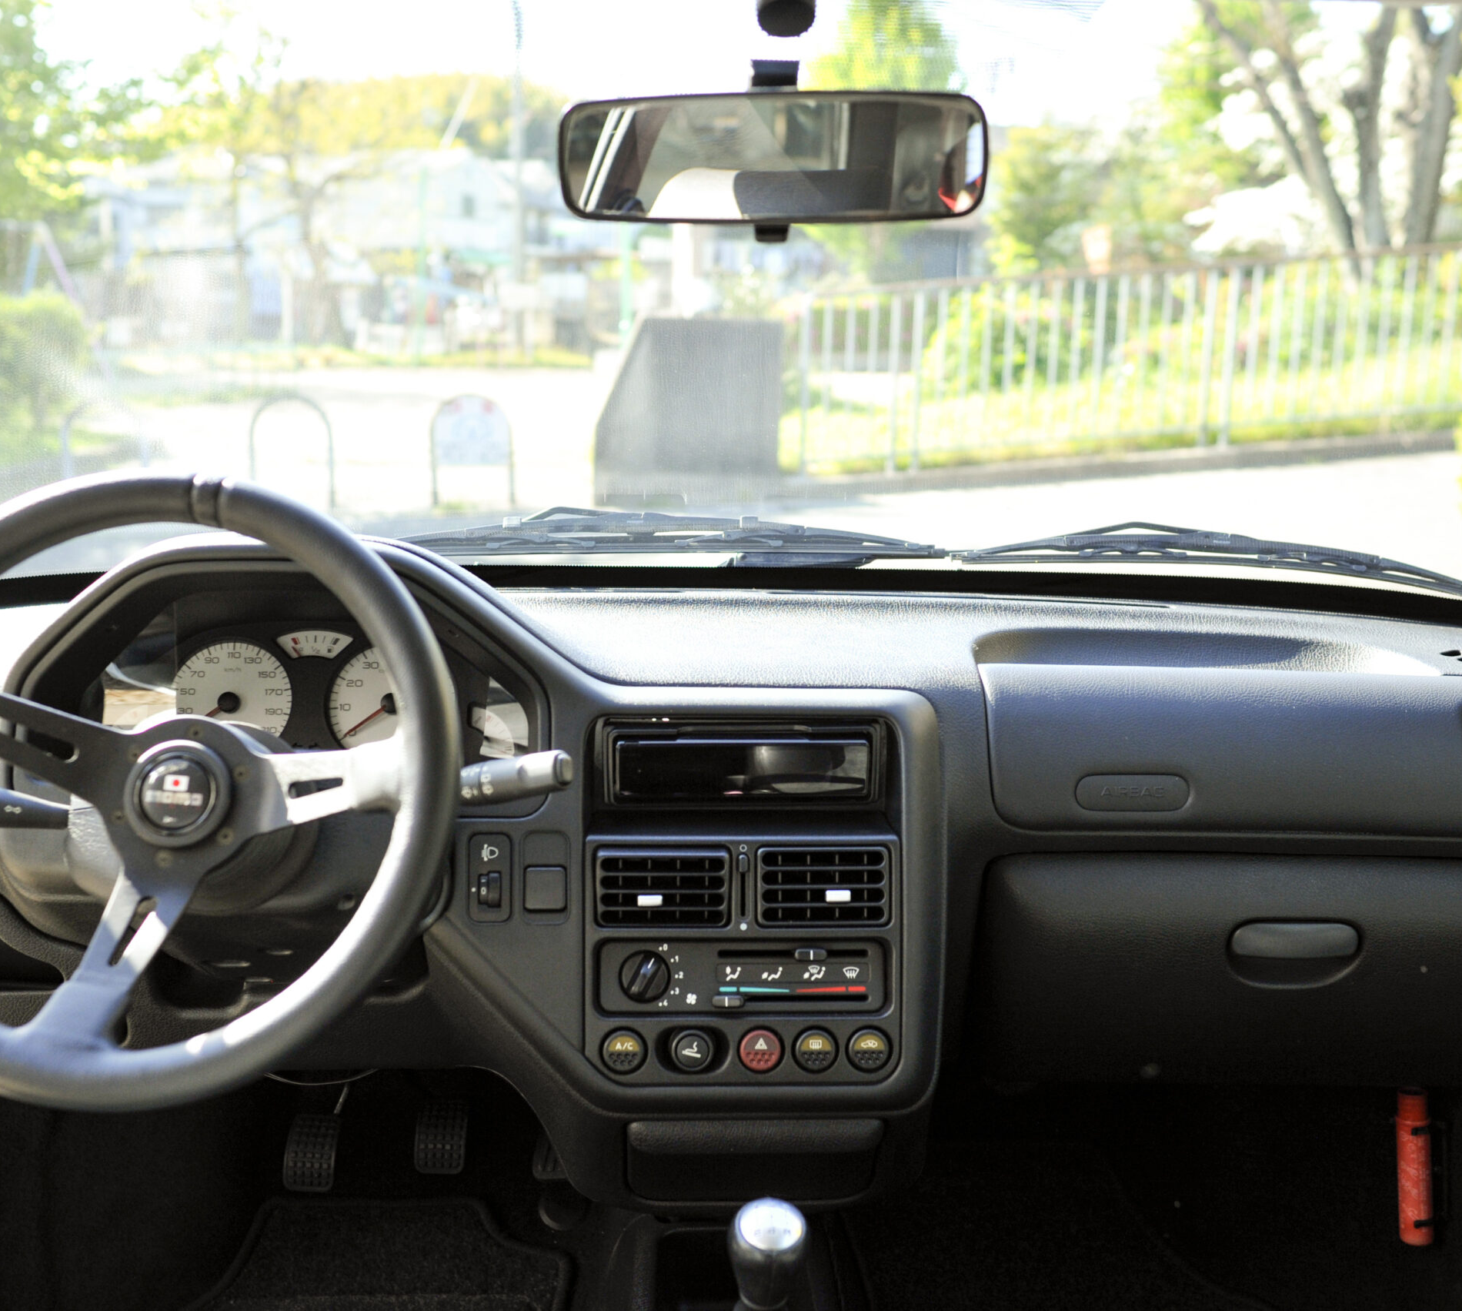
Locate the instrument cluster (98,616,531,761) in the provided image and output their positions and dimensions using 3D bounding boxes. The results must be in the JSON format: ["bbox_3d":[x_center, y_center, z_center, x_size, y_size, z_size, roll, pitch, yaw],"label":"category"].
[{"bbox_3d":[-0.298,0.027,1.100,0.305,0.110,0.070,1,-7,1],"label":"instrument cluster"}]

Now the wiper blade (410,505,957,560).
[{"bbox_3d":[-0.060,-0.116,1.450,0.515,0.045,0.045,1,11,-1],"label":"wiper blade"}]

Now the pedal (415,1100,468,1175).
[{"bbox_3d":[-0.271,0.450,1.430,0.050,0.070,0.030,1,-22,1],"label":"pedal"}]

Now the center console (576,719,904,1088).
[{"bbox_3d":[0.006,0.165,1.020,0.213,0.242,0.070,1,-1,1],"label":"center console"}]

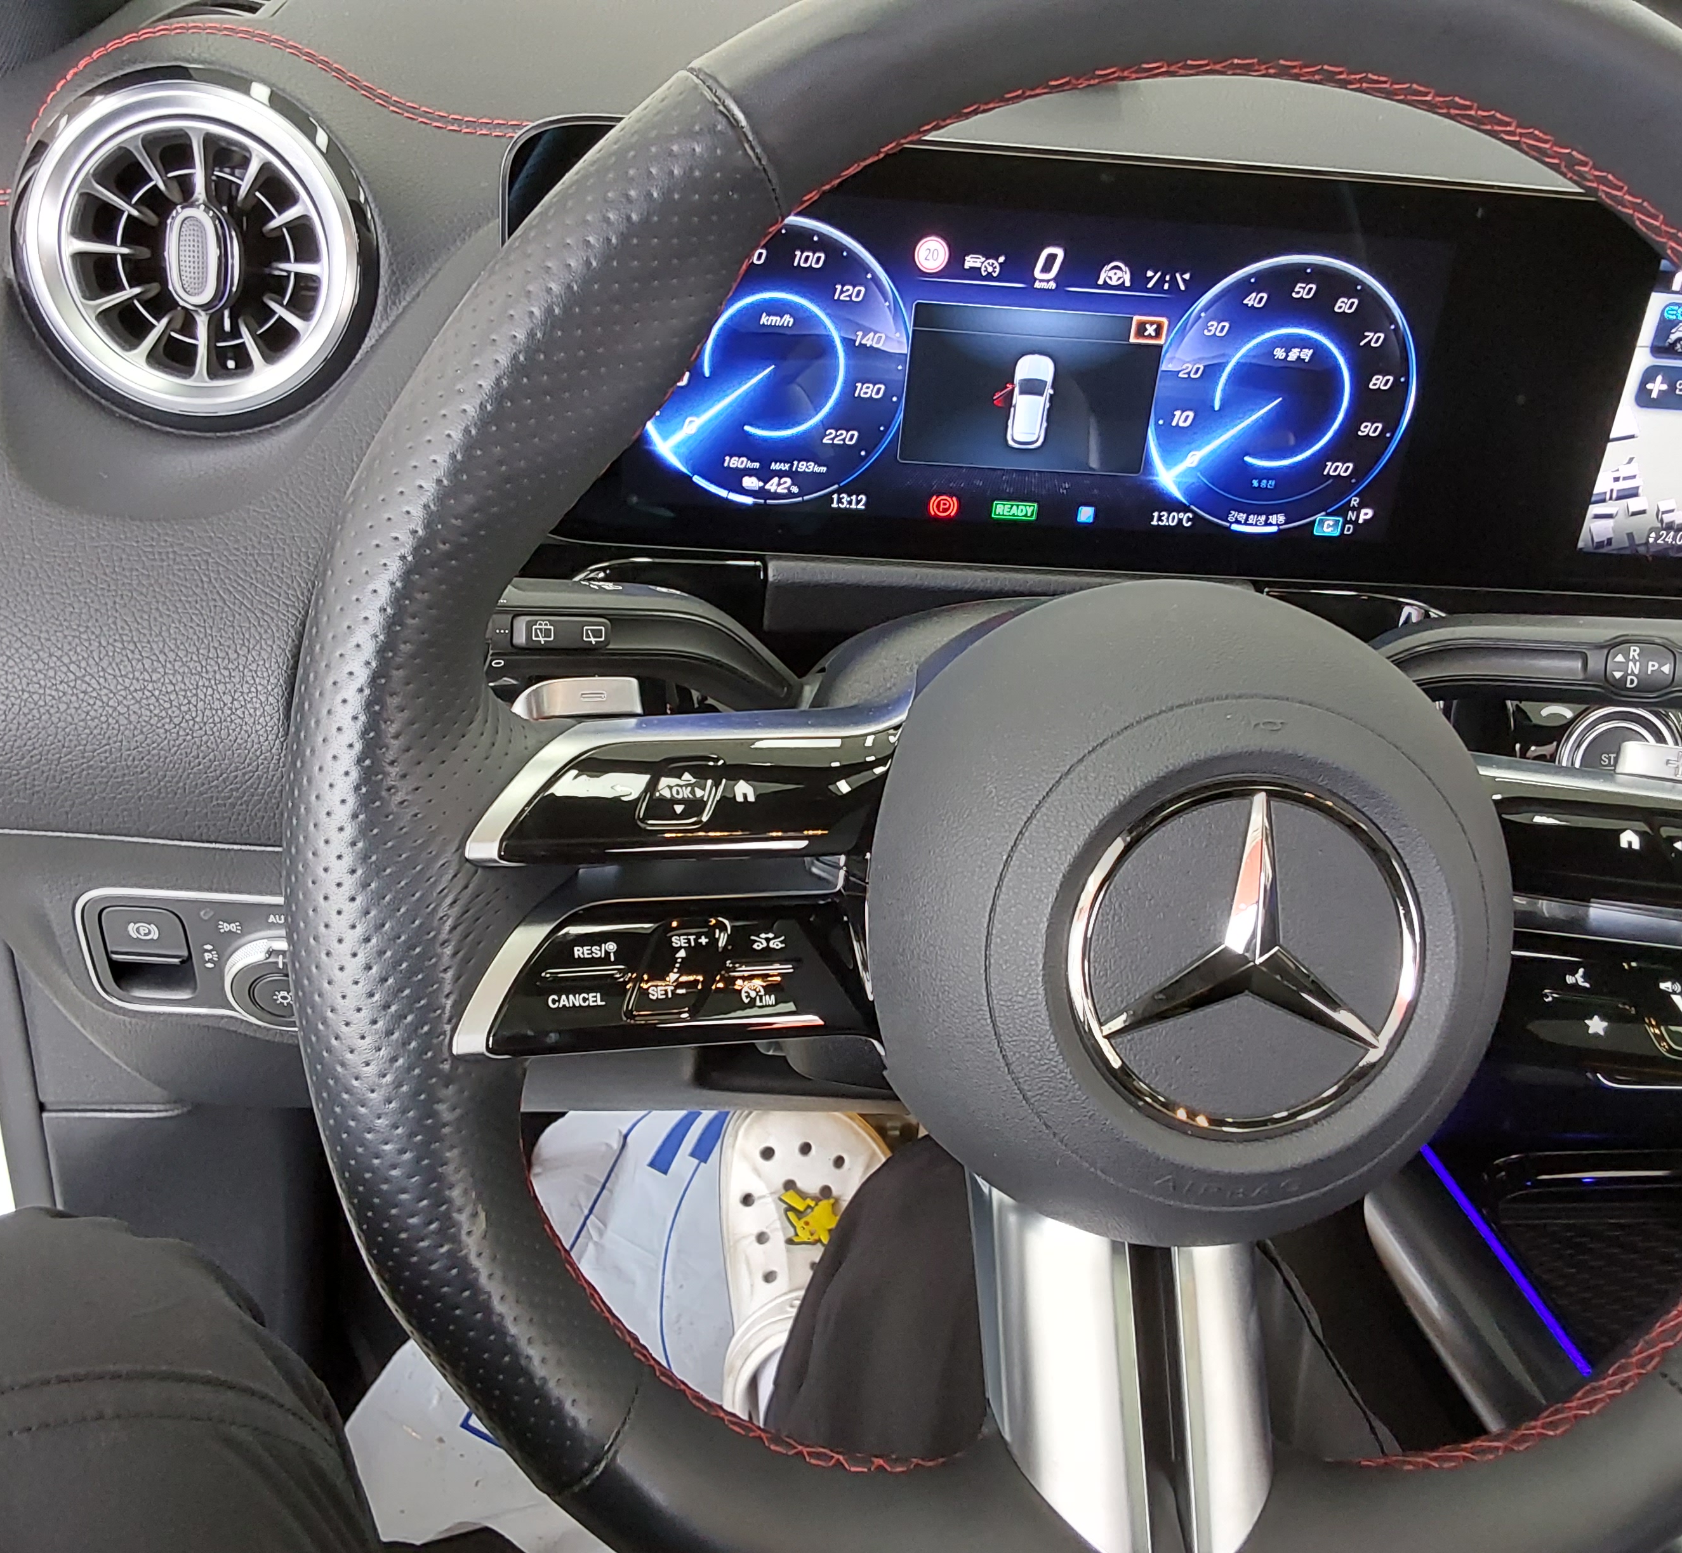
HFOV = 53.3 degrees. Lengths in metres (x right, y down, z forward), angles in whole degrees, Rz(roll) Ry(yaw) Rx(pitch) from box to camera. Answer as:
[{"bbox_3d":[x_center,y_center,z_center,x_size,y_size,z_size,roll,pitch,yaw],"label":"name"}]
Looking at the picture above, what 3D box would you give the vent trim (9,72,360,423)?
[{"bbox_3d":[-0.191,-0.155,0.494,0.100,0.100,0.030,2,13,-8],"label":"vent trim"}]

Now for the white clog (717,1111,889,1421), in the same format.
[{"bbox_3d":[-0.014,0.280,0.960,0.109,0.105,0.278,4,56,-4],"label":"white clog"}]

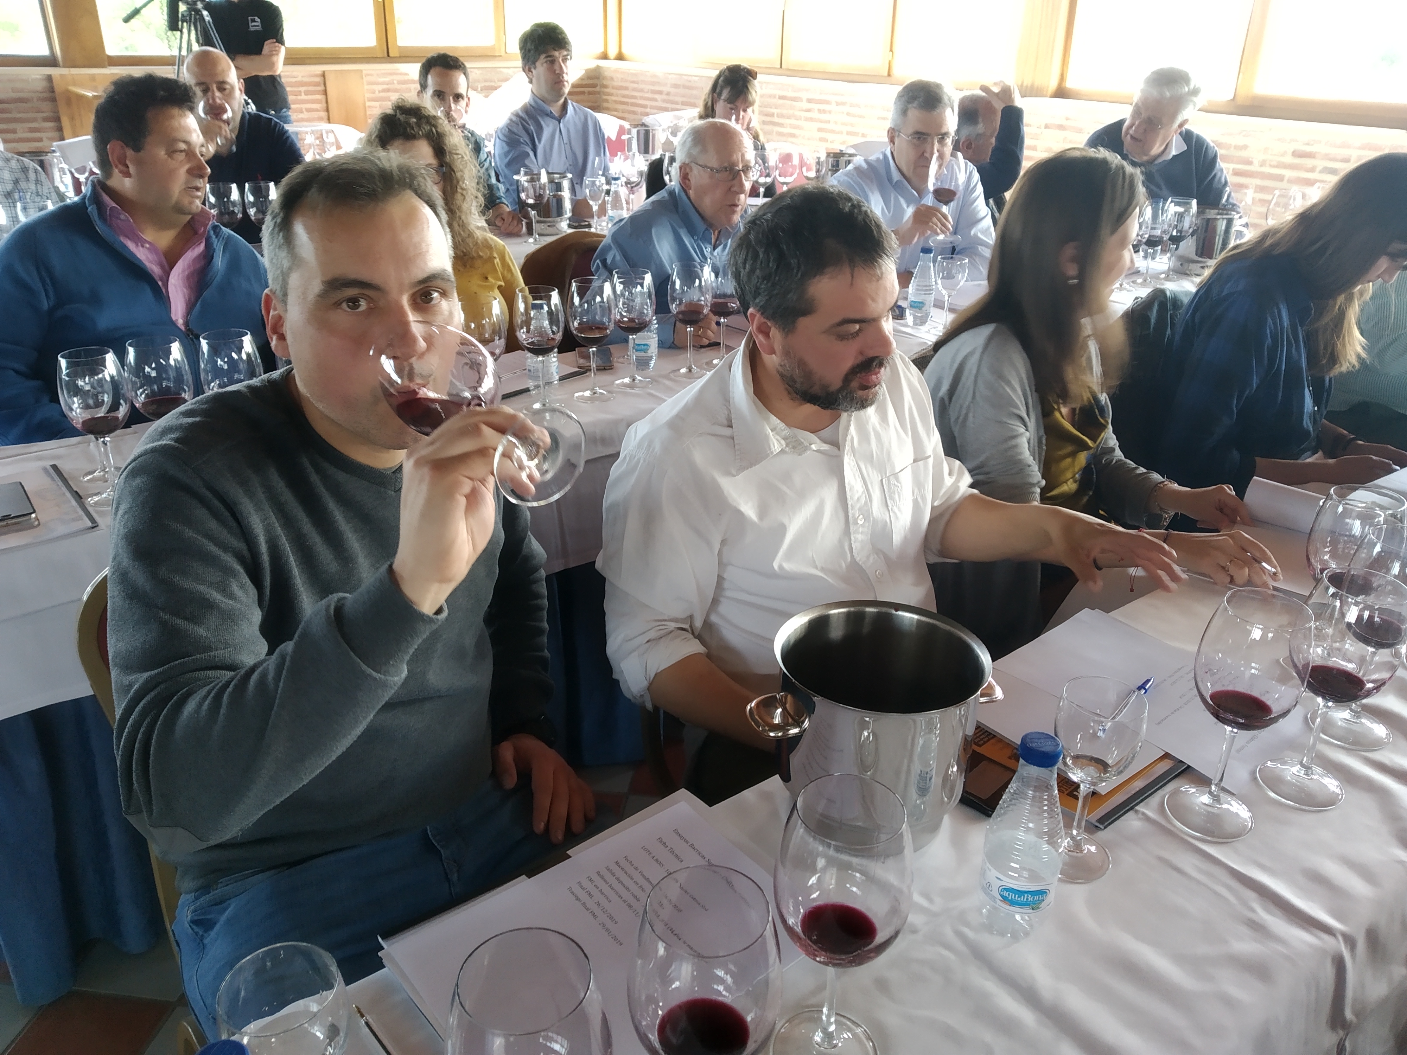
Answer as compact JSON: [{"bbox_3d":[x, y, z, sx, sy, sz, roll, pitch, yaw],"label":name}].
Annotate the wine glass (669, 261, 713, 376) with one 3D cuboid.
[{"bbox_3d":[-0.027,-0.426,2.170,0.088,0.224,0.088,1,26,0],"label":"wine glass"}]

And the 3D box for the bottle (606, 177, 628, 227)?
[{"bbox_3d":[-0.295,-1.101,3.612,0.061,0.181,0.061,1,26,0],"label":"bottle"}]

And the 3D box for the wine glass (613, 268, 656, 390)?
[{"bbox_3d":[-0.141,-0.399,2.133,0.091,0.228,0.091,1,26,0],"label":"wine glass"}]

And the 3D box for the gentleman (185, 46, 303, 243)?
[{"bbox_3d":[-1.459,-0.841,3.432,0.580,1.300,0.820,-9,28,-21],"label":"gentleman"}]

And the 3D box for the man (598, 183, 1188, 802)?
[{"bbox_3d":[0.264,0.252,1.285,0.660,1.260,0.800,-17,31,-33],"label":"man"}]

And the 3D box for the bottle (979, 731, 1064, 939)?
[{"bbox_3d":[0.258,0.243,0.844,0.065,0.171,0.065,11,27,20],"label":"bottle"}]

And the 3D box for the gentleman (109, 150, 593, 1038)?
[{"bbox_3d":[-0.283,0.346,1.042,0.520,1.320,0.660,-14,30,-29],"label":"gentleman"}]

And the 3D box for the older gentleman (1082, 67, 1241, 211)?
[{"bbox_3d":[1.441,-0.824,3.538,0.600,1.300,0.820,5,26,8],"label":"older gentleman"}]

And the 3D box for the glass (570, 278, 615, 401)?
[{"bbox_3d":[-0.212,-0.358,2.024,0.088,0.224,0.088,1,26,0],"label":"glass"}]

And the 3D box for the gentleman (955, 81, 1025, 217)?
[{"bbox_3d":[1.091,-0.902,3.761,0.660,1.280,0.540,14,29,25],"label":"gentleman"}]

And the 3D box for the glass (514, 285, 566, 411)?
[{"bbox_3d":[-0.297,-0.321,1.930,0.092,0.224,0.092,-3,26,-8],"label":"glass"}]

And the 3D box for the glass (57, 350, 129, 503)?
[{"bbox_3d":[-0.869,-0.143,1.527,0.092,0.224,0.092,-13,29,-28],"label":"glass"}]

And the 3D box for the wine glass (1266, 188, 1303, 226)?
[{"bbox_3d":[1.807,-0.935,3.315,0.088,0.224,0.088,1,26,0],"label":"wine glass"}]

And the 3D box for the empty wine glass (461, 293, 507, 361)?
[{"bbox_3d":[-0.399,-0.300,1.914,0.091,0.228,0.091,1,26,0],"label":"empty wine glass"}]

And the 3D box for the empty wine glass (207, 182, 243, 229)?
[{"bbox_3d":[-1.359,-0.863,3.022,0.091,0.228,0.091,1,26,0],"label":"empty wine glass"}]

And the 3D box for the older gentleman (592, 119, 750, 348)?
[{"bbox_3d":[-0.085,-0.431,2.744,0.540,1.220,0.740,-20,33,-37],"label":"older gentleman"}]

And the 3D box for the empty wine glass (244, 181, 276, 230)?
[{"bbox_3d":[-1.265,-0.877,3.055,0.091,0.228,0.091,1,26,0],"label":"empty wine glass"}]

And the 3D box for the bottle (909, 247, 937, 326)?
[{"bbox_3d":[0.542,-0.593,2.610,0.061,0.181,0.061,1,26,0],"label":"bottle"}]

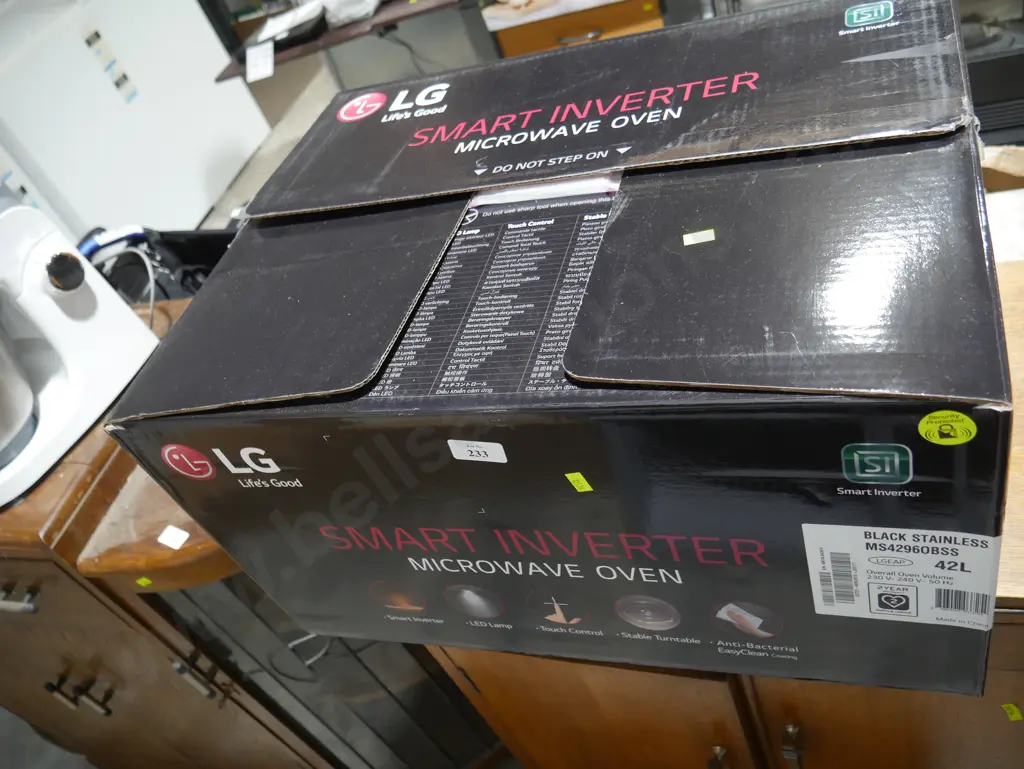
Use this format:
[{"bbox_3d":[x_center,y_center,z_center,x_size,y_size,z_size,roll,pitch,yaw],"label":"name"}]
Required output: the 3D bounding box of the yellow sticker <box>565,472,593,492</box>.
[{"bbox_3d":[0.044,0.064,0.540,0.012,0.021,0.002,-10,42,31],"label":"yellow sticker"}]

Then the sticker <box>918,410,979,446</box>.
[{"bbox_3d":[0.222,0.022,0.422,0.027,0.027,0.002,-2,46,24],"label":"sticker"}]

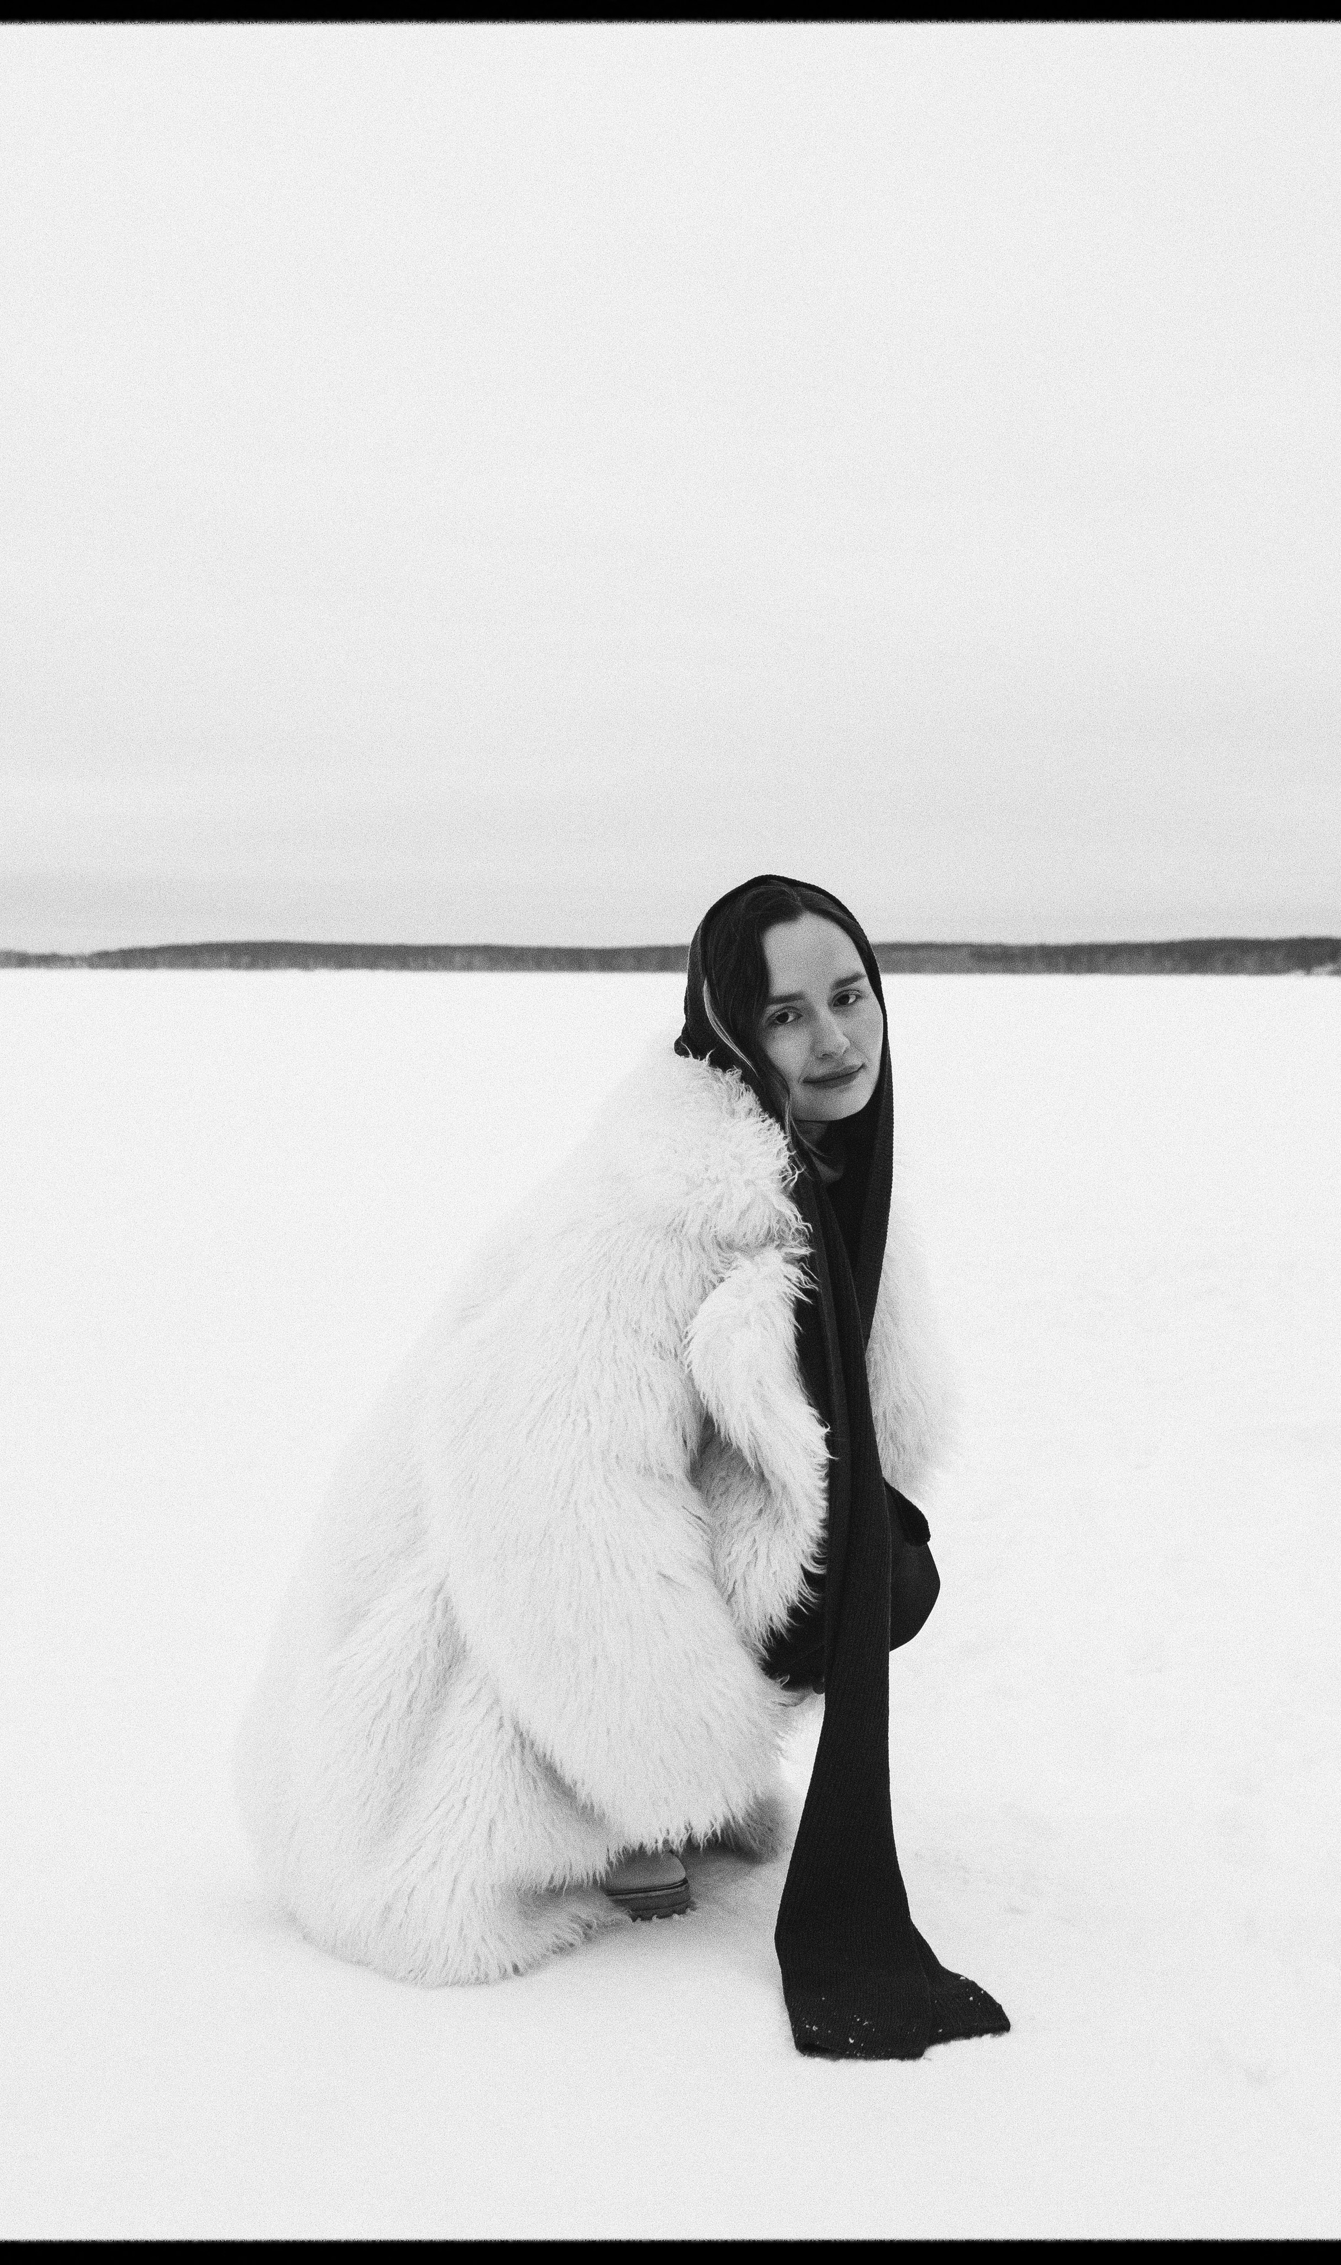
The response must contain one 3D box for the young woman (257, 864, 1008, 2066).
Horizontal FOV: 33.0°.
[{"bbox_3d":[-0.038,0.242,2.148,0.710,0.970,0.560,3,5,33],"label":"young woman"}]

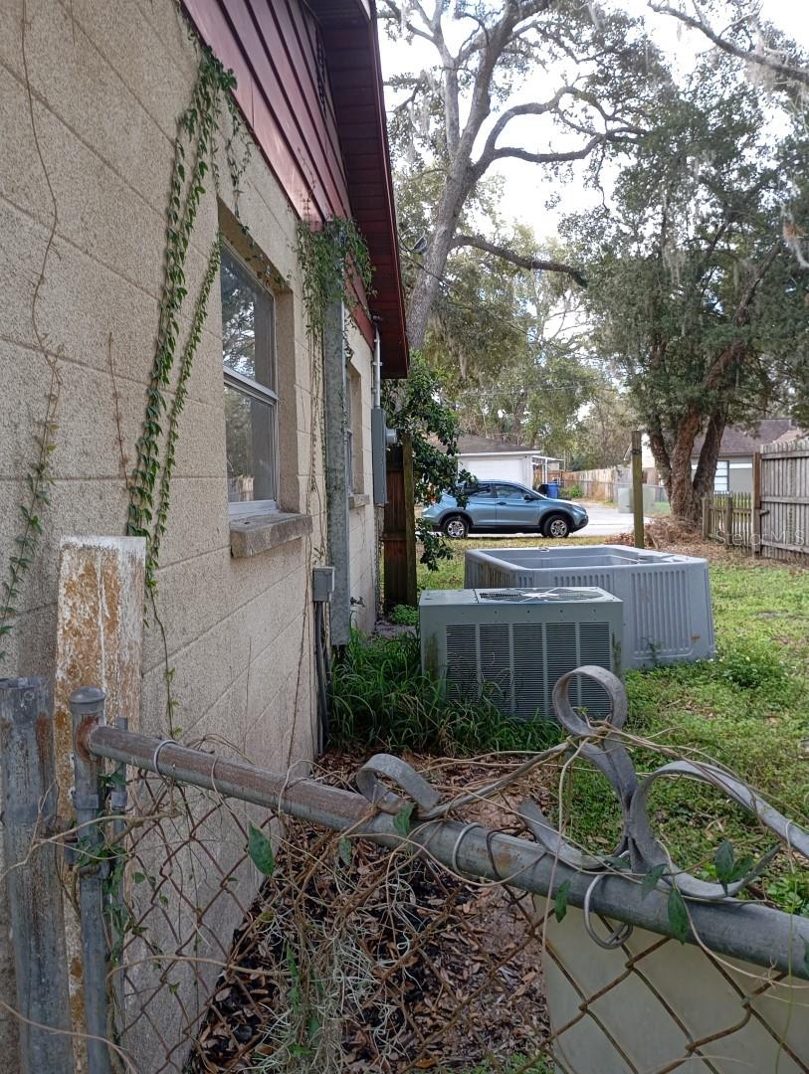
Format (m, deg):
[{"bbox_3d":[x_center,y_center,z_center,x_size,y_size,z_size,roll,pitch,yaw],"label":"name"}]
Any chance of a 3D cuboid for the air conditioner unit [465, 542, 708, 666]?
[{"bbox_3d":[1.429,0.532,7.272,1.620,0.755,1.860,-2,4,-8],"label":"air conditioner unit"}]

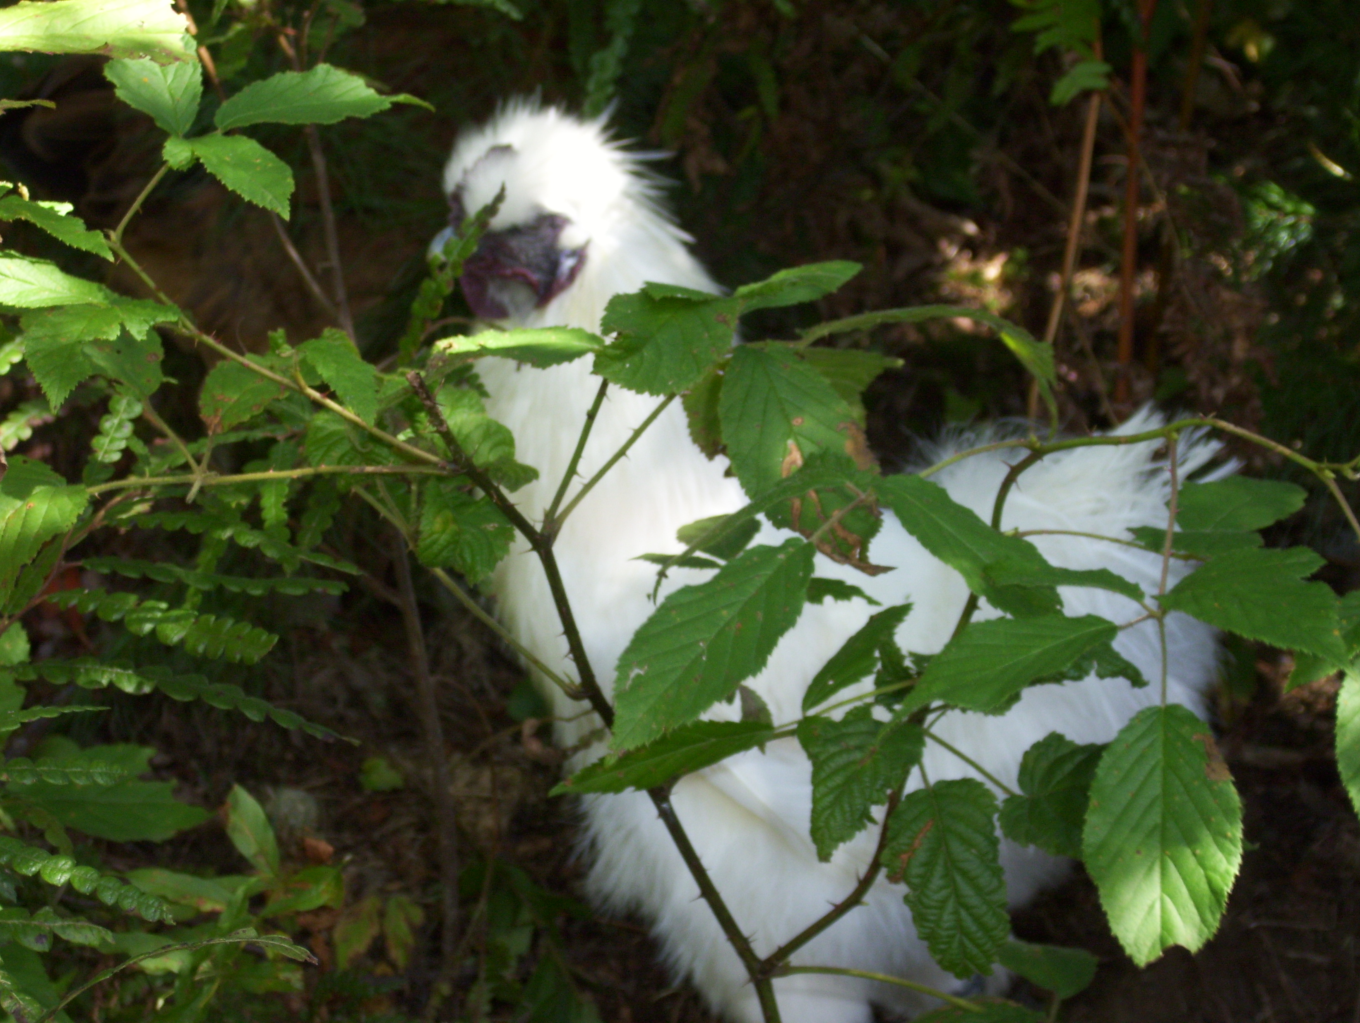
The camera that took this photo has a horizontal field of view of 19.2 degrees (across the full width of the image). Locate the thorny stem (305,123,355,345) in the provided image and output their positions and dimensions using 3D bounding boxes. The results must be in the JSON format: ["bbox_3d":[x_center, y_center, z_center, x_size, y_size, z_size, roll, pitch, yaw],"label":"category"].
[{"bbox_3d":[-0.135,-0.107,1.540,0.008,0.088,0.008,-11,18,4],"label":"thorny stem"}]

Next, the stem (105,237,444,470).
[{"bbox_3d":[-0.141,-0.054,1.400,0.147,0.011,0.012,35,10,-16],"label":"stem"}]

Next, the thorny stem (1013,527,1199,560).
[{"bbox_3d":[0.150,0.011,1.420,0.068,0.008,0.012,8,12,-17],"label":"thorny stem"}]

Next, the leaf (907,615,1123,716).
[{"bbox_3d":[0.107,0.049,1.280,0.074,0.013,0.034,-24,44,-11],"label":"leaf"}]

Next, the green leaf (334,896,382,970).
[{"bbox_3d":[-0.125,0.163,1.560,0.016,0.007,0.031,20,67,22],"label":"green leaf"}]

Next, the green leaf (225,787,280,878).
[{"bbox_3d":[-0.168,0.126,1.580,0.016,0.040,0.008,-18,-10,-36],"label":"green leaf"}]

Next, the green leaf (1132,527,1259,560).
[{"bbox_3d":[0.168,0.010,1.310,0.047,0.011,0.026,6,18,12],"label":"green leaf"}]

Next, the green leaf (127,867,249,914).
[{"bbox_3d":[-0.196,0.151,1.600,0.046,0.008,0.020,15,36,2],"label":"green leaf"}]

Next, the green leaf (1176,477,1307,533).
[{"bbox_3d":[0.202,-0.002,1.450,0.047,0.010,0.028,1,41,-8],"label":"green leaf"}]

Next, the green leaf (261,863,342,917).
[{"bbox_3d":[-0.138,0.139,1.470,0.034,0.008,0.018,-31,49,-12],"label":"green leaf"}]

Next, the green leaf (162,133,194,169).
[{"bbox_3d":[-0.161,-0.116,1.290,0.011,0.006,0.012,8,51,18],"label":"green leaf"}]

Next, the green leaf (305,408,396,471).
[{"bbox_3d":[-0.118,-0.025,1.450,0.038,0.010,0.033,12,54,9],"label":"green leaf"}]

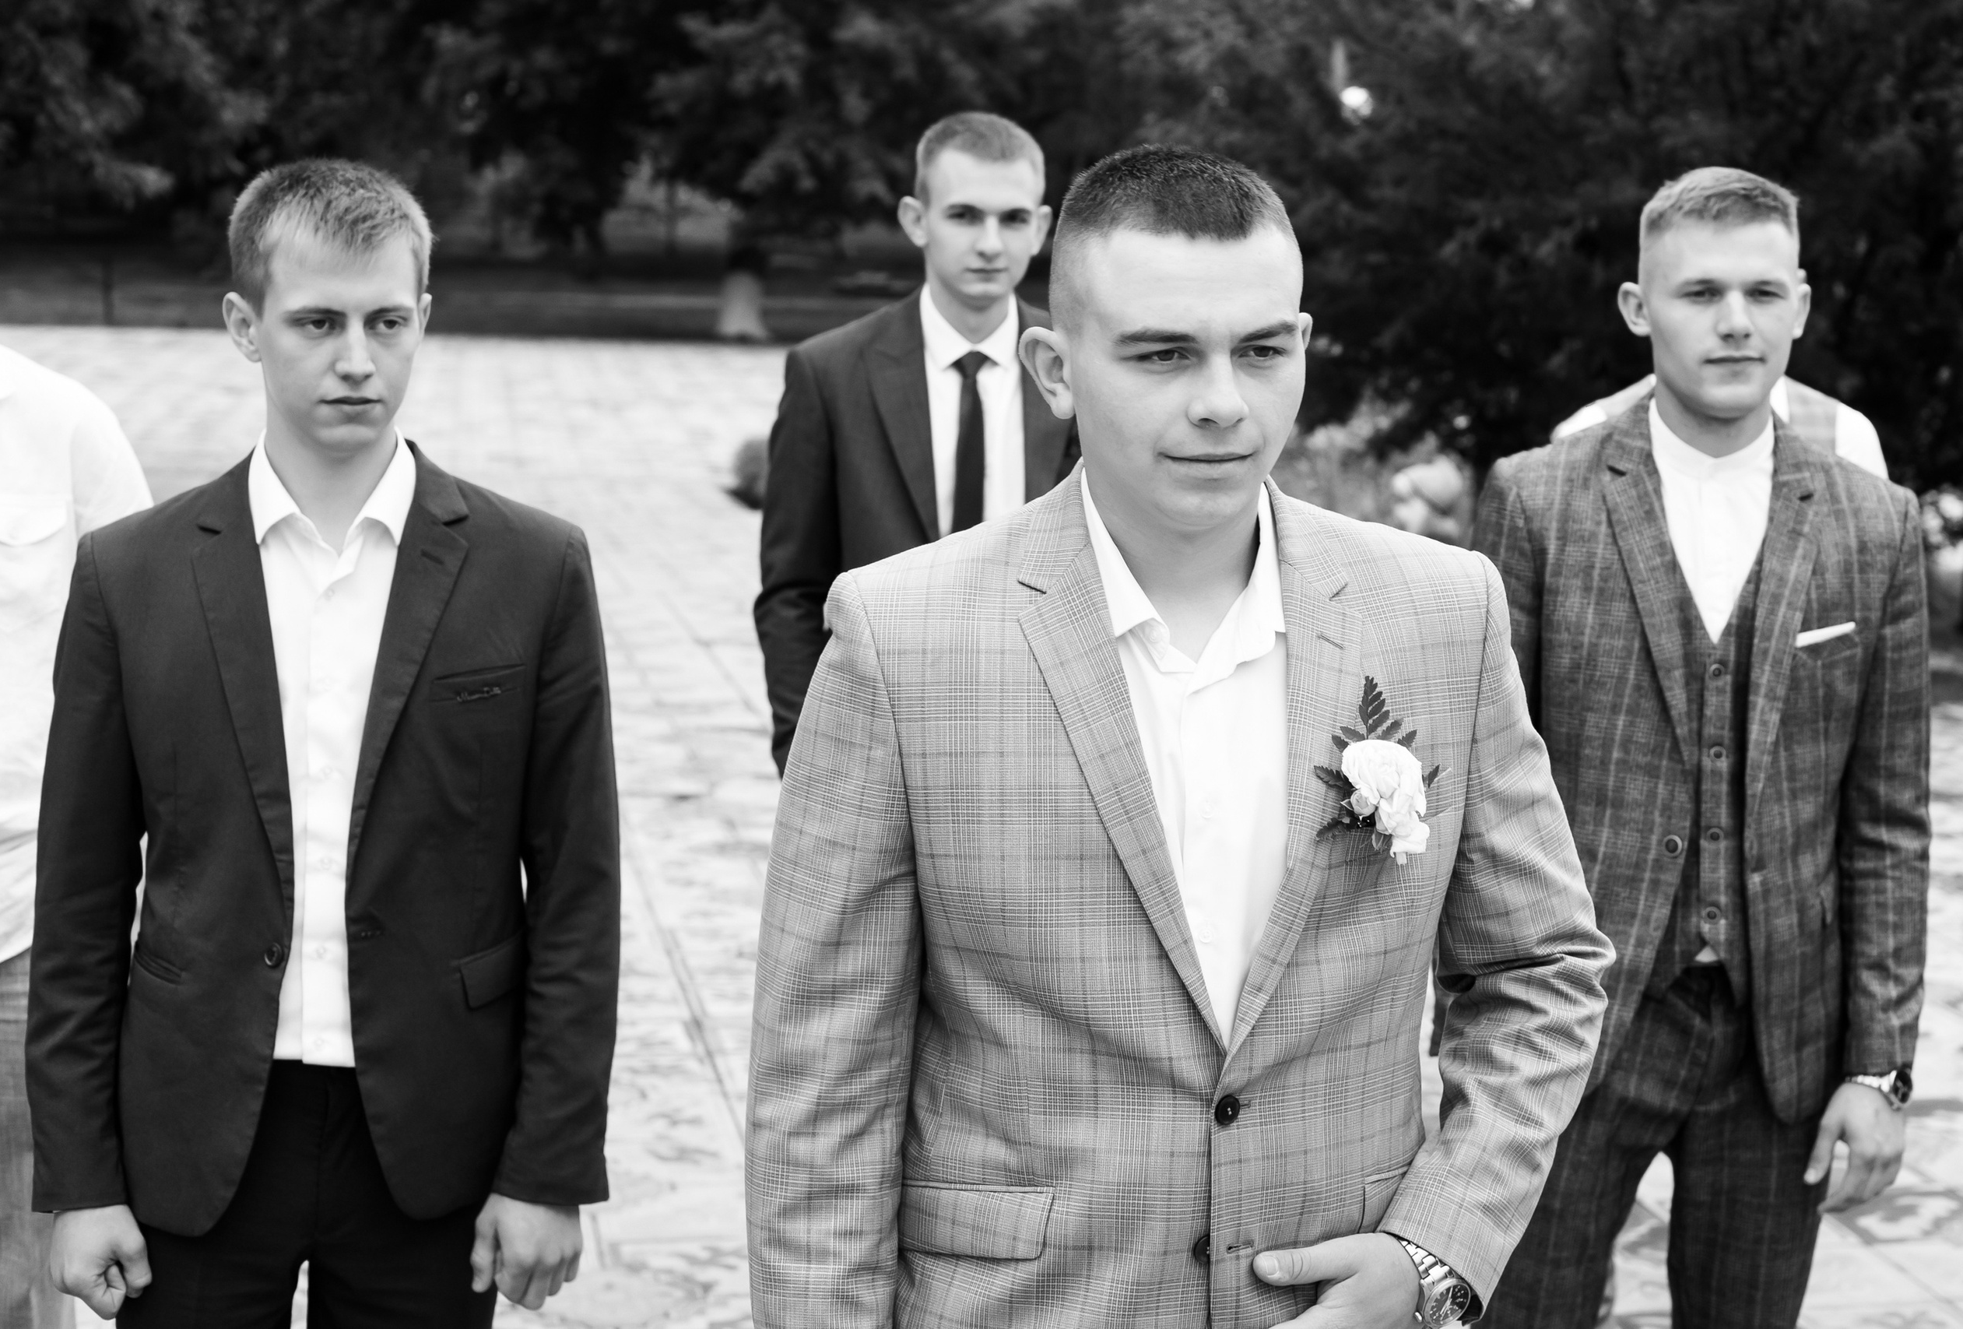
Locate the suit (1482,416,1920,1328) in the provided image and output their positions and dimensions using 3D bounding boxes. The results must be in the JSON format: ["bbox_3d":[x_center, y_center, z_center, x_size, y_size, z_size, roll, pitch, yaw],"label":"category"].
[{"bbox_3d":[0.730,0.485,2.901,0.530,1.515,0.320,2,9,13],"label":"suit"}]

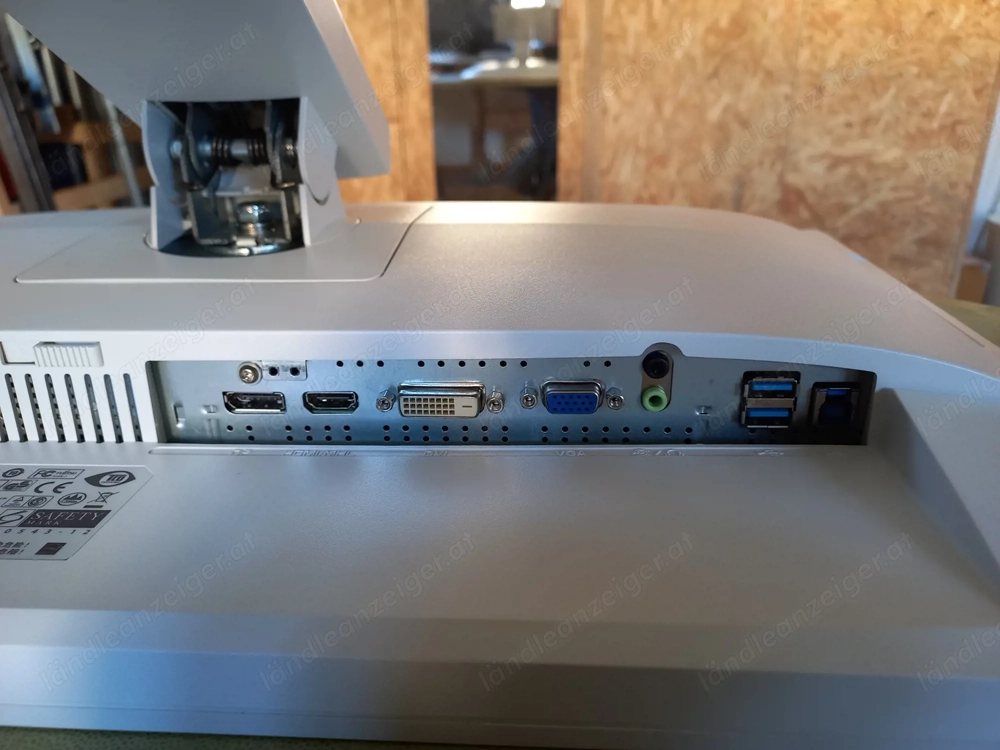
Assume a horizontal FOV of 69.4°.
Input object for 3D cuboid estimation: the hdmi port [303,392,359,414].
[{"bbox_3d":[-0.051,0.007,0.222,0.017,0.007,0.008,0,21,3],"label":"hdmi port"}]

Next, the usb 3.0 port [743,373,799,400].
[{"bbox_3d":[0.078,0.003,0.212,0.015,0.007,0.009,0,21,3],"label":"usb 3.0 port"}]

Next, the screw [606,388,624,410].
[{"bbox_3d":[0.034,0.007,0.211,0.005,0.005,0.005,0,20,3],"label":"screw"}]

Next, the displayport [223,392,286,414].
[{"bbox_3d":[-0.074,0.007,0.223,0.019,0.007,0.008,0,21,3],"label":"displayport"}]

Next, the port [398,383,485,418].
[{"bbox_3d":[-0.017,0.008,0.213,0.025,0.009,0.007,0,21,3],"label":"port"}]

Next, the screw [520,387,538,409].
[{"bbox_3d":[0.009,0.007,0.211,0.005,0.005,0.005,0,21,3],"label":"screw"}]

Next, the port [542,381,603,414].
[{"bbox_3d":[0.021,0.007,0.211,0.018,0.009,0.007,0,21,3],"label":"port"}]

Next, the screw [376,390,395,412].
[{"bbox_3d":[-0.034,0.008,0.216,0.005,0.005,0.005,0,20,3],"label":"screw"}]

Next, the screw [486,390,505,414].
[{"bbox_3d":[-0.001,0.008,0.213,0.005,0.005,0.005,0,21,3],"label":"screw"}]

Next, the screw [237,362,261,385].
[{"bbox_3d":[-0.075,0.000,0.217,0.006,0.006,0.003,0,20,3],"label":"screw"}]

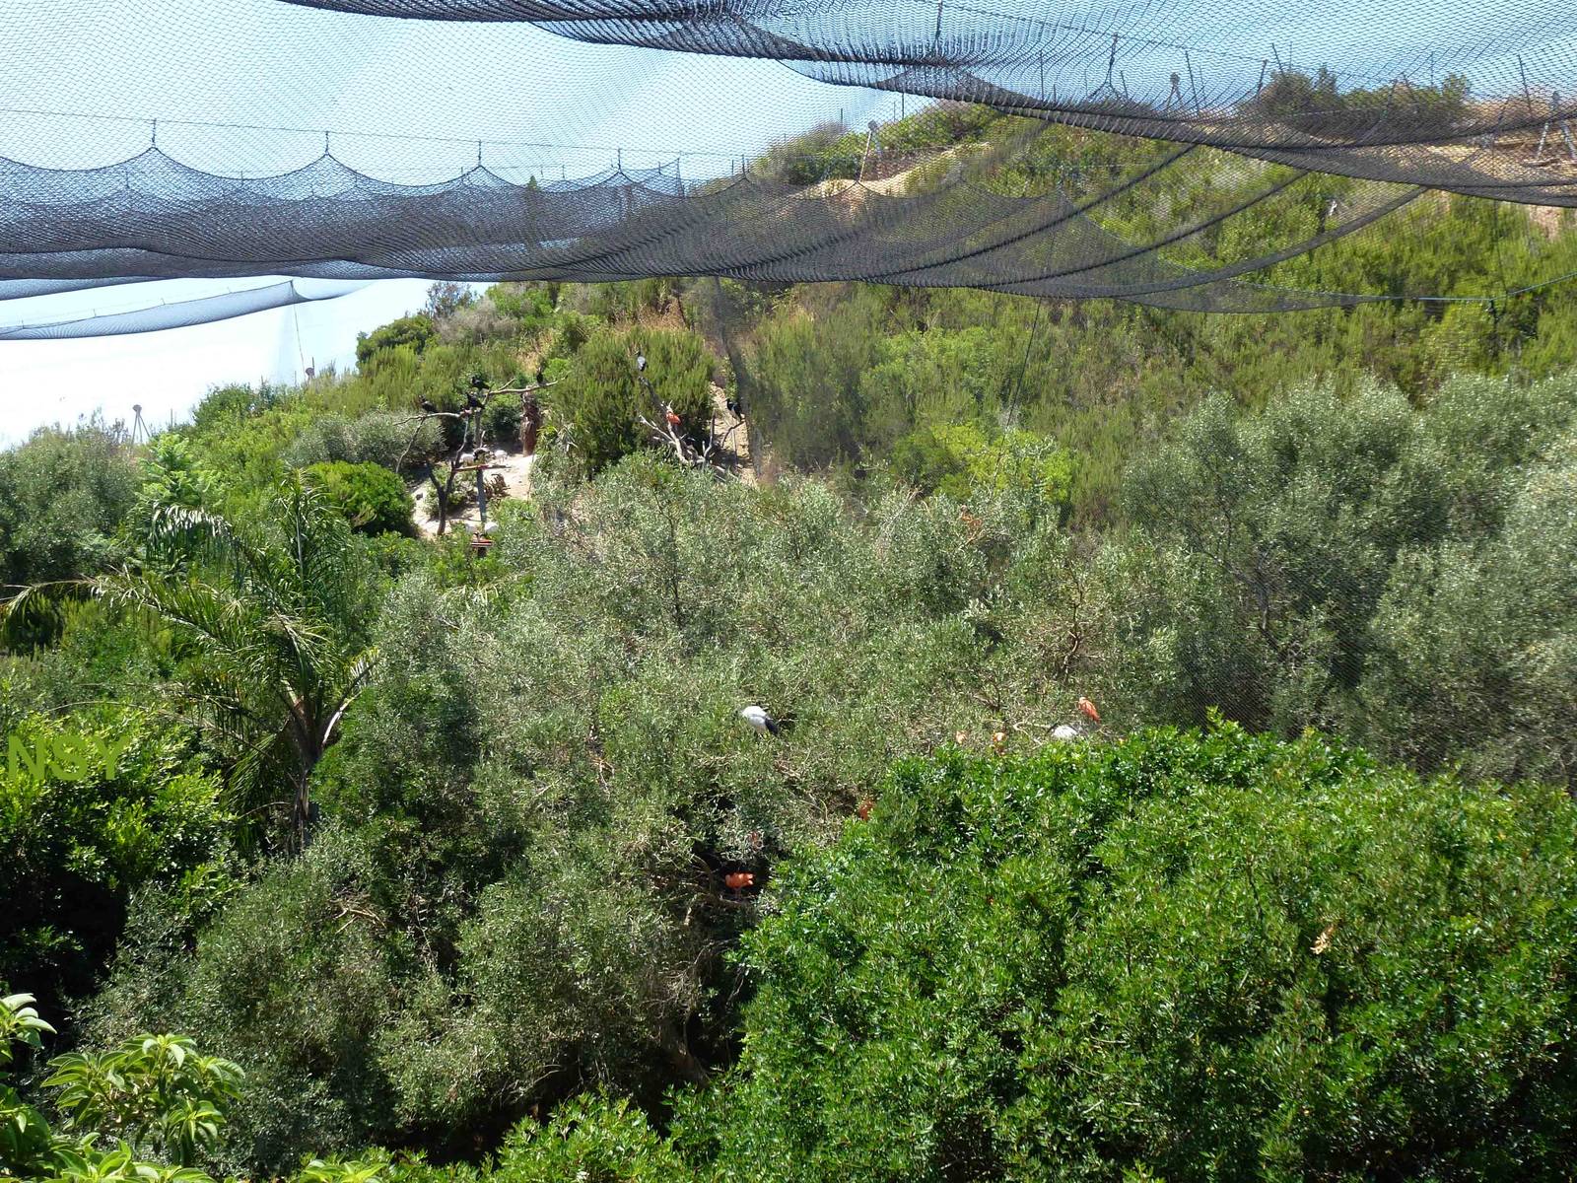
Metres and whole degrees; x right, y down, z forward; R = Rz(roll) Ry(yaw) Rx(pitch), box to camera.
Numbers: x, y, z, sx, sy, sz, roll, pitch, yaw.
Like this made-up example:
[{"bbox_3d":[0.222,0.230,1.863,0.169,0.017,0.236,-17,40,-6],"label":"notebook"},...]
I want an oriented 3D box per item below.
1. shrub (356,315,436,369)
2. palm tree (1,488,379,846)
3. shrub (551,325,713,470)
[{"bbox_3d":[-10.544,-6.627,55.000,2.200,1.600,2.000,0,4,0],"label":"shrub"},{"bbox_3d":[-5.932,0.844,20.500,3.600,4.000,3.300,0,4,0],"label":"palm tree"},{"bbox_3d":[-3.319,-4.032,44.000,3.400,3.200,3.000,0,4,0],"label":"shrub"}]

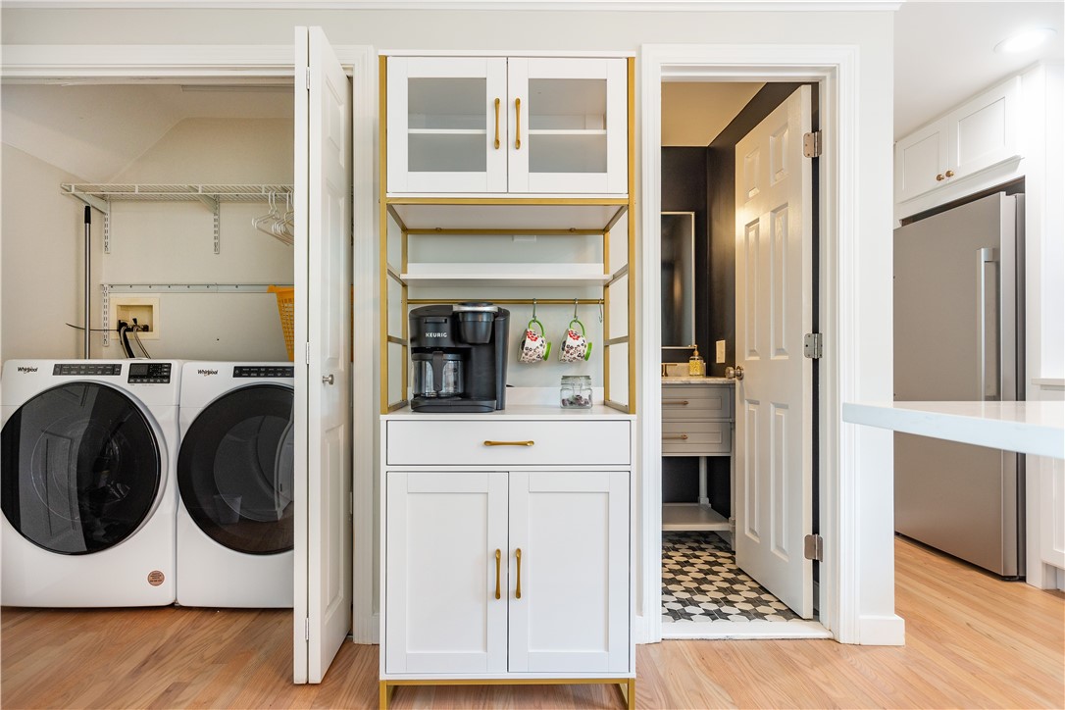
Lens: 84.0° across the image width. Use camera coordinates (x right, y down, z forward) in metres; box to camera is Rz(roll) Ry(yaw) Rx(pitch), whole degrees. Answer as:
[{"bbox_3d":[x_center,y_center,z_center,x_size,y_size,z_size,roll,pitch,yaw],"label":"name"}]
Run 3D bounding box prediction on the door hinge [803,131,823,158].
[{"bbox_3d":[1.059,-0.794,2.235,0.058,0.097,0.045,0,-1,-2],"label":"door hinge"}]

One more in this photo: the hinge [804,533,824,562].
[{"bbox_3d":[1.065,0.730,2.235,0.058,0.100,0.045,0,-1,-2],"label":"hinge"}]

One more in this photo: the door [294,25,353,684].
[{"bbox_3d":[-0.698,0.003,1.993,0.082,2.007,0.370,0,-1,-3],"label":"door"}]

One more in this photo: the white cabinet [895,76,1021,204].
[{"bbox_3d":[2.490,-1.085,3.140,0.580,0.365,0.860,0,-1,-4],"label":"white cabinet"}]

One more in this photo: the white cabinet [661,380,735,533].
[{"bbox_3d":[0.680,0.577,3.325,0.760,0.900,0.540,0,-1,-2],"label":"white cabinet"}]

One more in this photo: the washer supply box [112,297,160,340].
[{"bbox_3d":[-2.108,-0.190,3.170,0.260,0.222,0.090,0,-1,-2],"label":"washer supply box"}]

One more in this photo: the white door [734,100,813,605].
[{"bbox_3d":[1.026,-0.006,2.556,0.040,2.030,0.605,0,-1,-4],"label":"white door"}]

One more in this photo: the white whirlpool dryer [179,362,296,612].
[{"bbox_3d":[-1.085,0.523,2.735,0.686,0.985,0.780,0,-1,-2],"label":"white whirlpool dryer"}]

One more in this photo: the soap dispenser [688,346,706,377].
[{"bbox_3d":[0.952,0.036,3.420,0.088,0.178,0.085,0,-1,-14],"label":"soap dispenser"}]

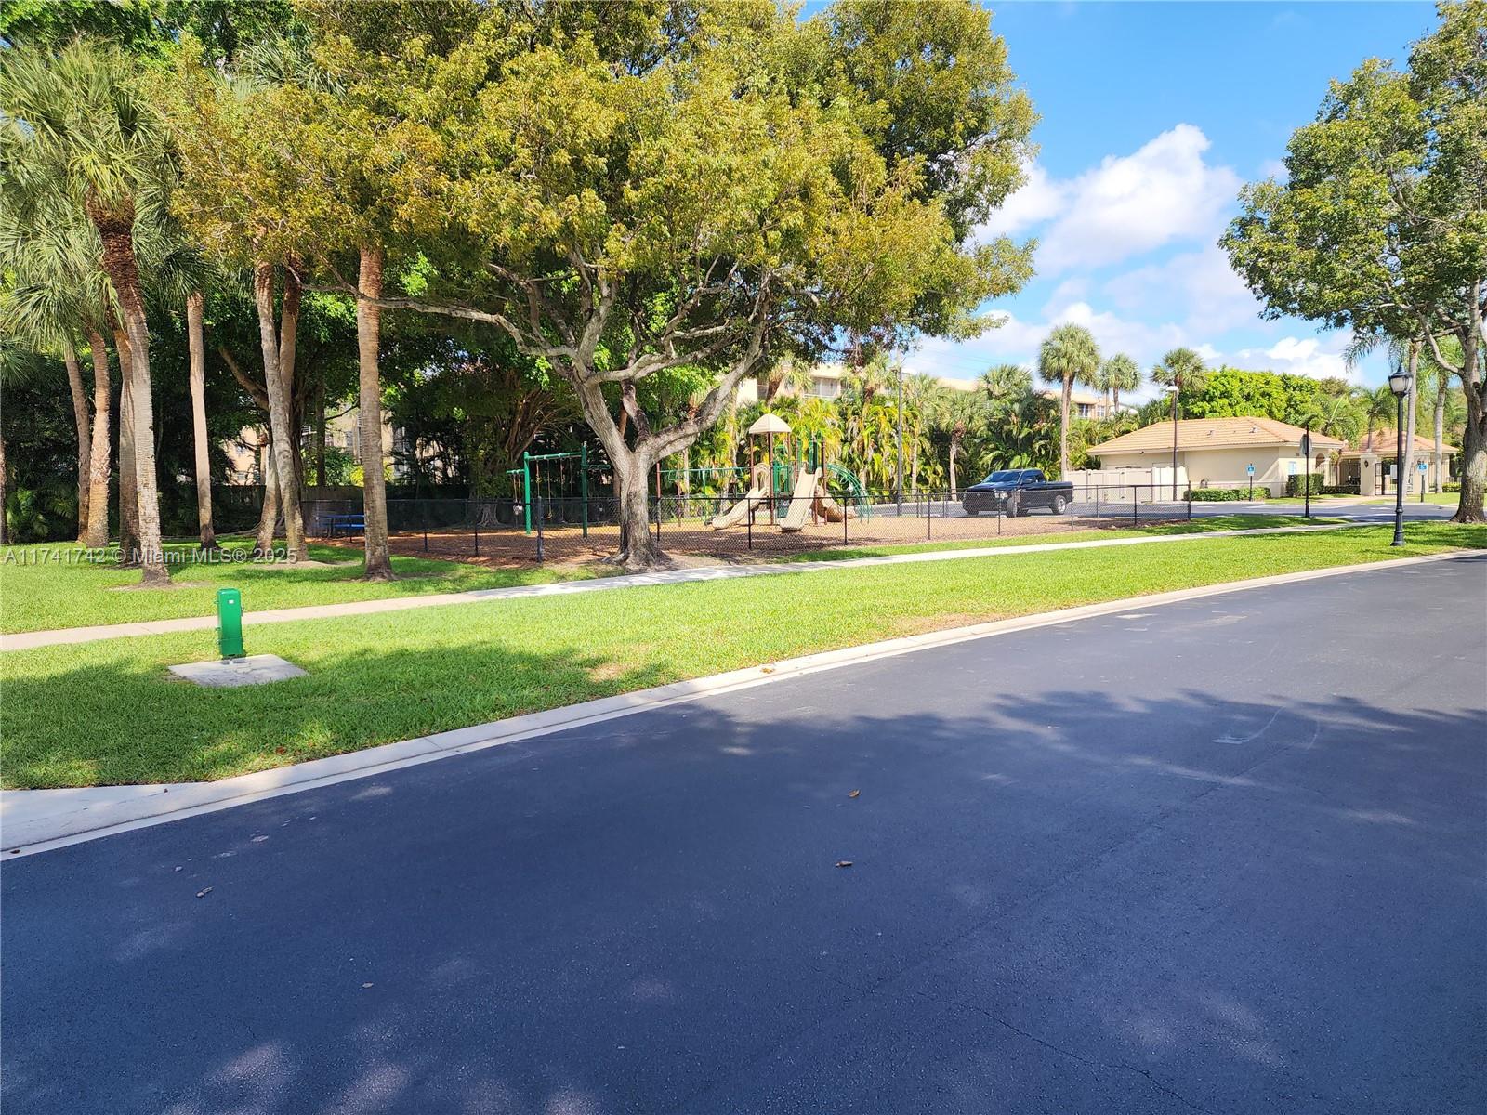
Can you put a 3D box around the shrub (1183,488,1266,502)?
[{"bbox_3d":[24.397,-3.145,50.000,3.900,0.680,0.950,2,5,45],"label":"shrub"}]

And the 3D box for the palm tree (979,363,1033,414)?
[{"bbox_3d":[16.173,-7.746,61.000,3.200,8.300,3.200,-1,3,0],"label":"palm tree"}]

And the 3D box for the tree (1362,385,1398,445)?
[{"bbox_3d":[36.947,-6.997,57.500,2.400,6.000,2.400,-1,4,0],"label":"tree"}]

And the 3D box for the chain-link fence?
[{"bbox_3d":[0.725,-1.464,33.672,24.500,1.400,16.500,-3,4,-37],"label":"chain-link fence"}]

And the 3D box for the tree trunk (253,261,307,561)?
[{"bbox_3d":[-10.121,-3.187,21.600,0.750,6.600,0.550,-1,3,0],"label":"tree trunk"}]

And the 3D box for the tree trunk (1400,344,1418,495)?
[{"bbox_3d":[38.032,-7.872,56.500,0.650,8.600,0.600,-1,4,0],"label":"tree trunk"}]

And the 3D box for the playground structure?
[{"bbox_3d":[1.541,-3.139,35.058,5.800,4.100,4.600,-1,4,0],"label":"playground structure"}]

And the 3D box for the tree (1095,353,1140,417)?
[{"bbox_3d":[27.302,-9.651,72.000,3.200,10.300,3.200,-1,3,0],"label":"tree"}]

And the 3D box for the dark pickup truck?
[{"bbox_3d":[11.833,-2.787,42.326,5.700,1.920,2.000,-5,6,-44],"label":"dark pickup truck"}]

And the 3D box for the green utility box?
[{"bbox_3d":[-4.880,0.630,9.400,0.220,0.670,0.200,-3,4,-36],"label":"green utility box"}]

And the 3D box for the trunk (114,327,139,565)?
[{"bbox_3d":[-13.998,-2.515,22.400,0.500,5.400,0.500,-1,4,0],"label":"trunk"}]

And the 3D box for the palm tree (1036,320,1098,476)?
[{"bbox_3d":[19.975,-9.073,61.000,3.900,10.600,3.900,-1,4,0],"label":"palm tree"}]

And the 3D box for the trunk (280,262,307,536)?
[{"bbox_3d":[-11.146,-3.859,24.400,0.650,6.800,0.550,-1,4,0],"label":"trunk"}]

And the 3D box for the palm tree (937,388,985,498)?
[{"bbox_3d":[13.596,-7.108,62.000,3.100,7.000,3.100,-1,4,0],"label":"palm tree"}]

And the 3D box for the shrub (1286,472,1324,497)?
[{"bbox_3d":[29.023,-3.718,51.000,1.600,1.200,1.400,2,4,40],"label":"shrub"}]

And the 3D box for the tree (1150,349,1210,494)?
[{"bbox_3d":[28.660,-8.865,65.000,3.700,9.600,3.700,-1,3,0],"label":"tree"}]

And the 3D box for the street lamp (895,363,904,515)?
[{"bbox_3d":[6.927,-5.279,43.800,0.350,6.800,0.350,-1,4,0],"label":"street lamp"}]

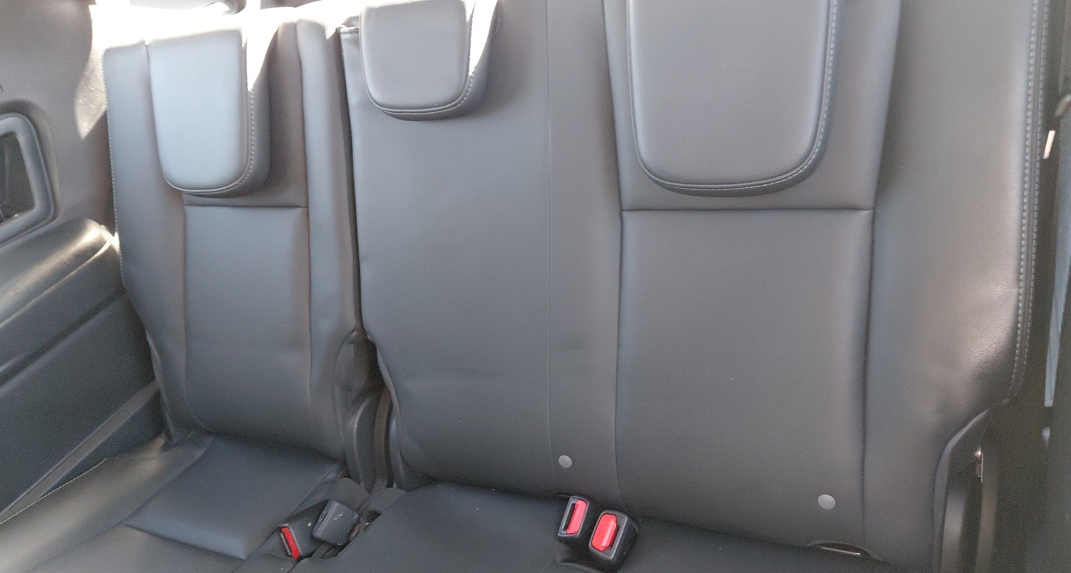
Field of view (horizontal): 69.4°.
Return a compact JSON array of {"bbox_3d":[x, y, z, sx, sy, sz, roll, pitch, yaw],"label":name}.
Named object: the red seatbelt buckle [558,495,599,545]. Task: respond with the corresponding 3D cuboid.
[{"bbox_3d":[0.051,0.267,0.877,0.026,0.045,0.046,7,64,28],"label":"red seatbelt buckle"}]

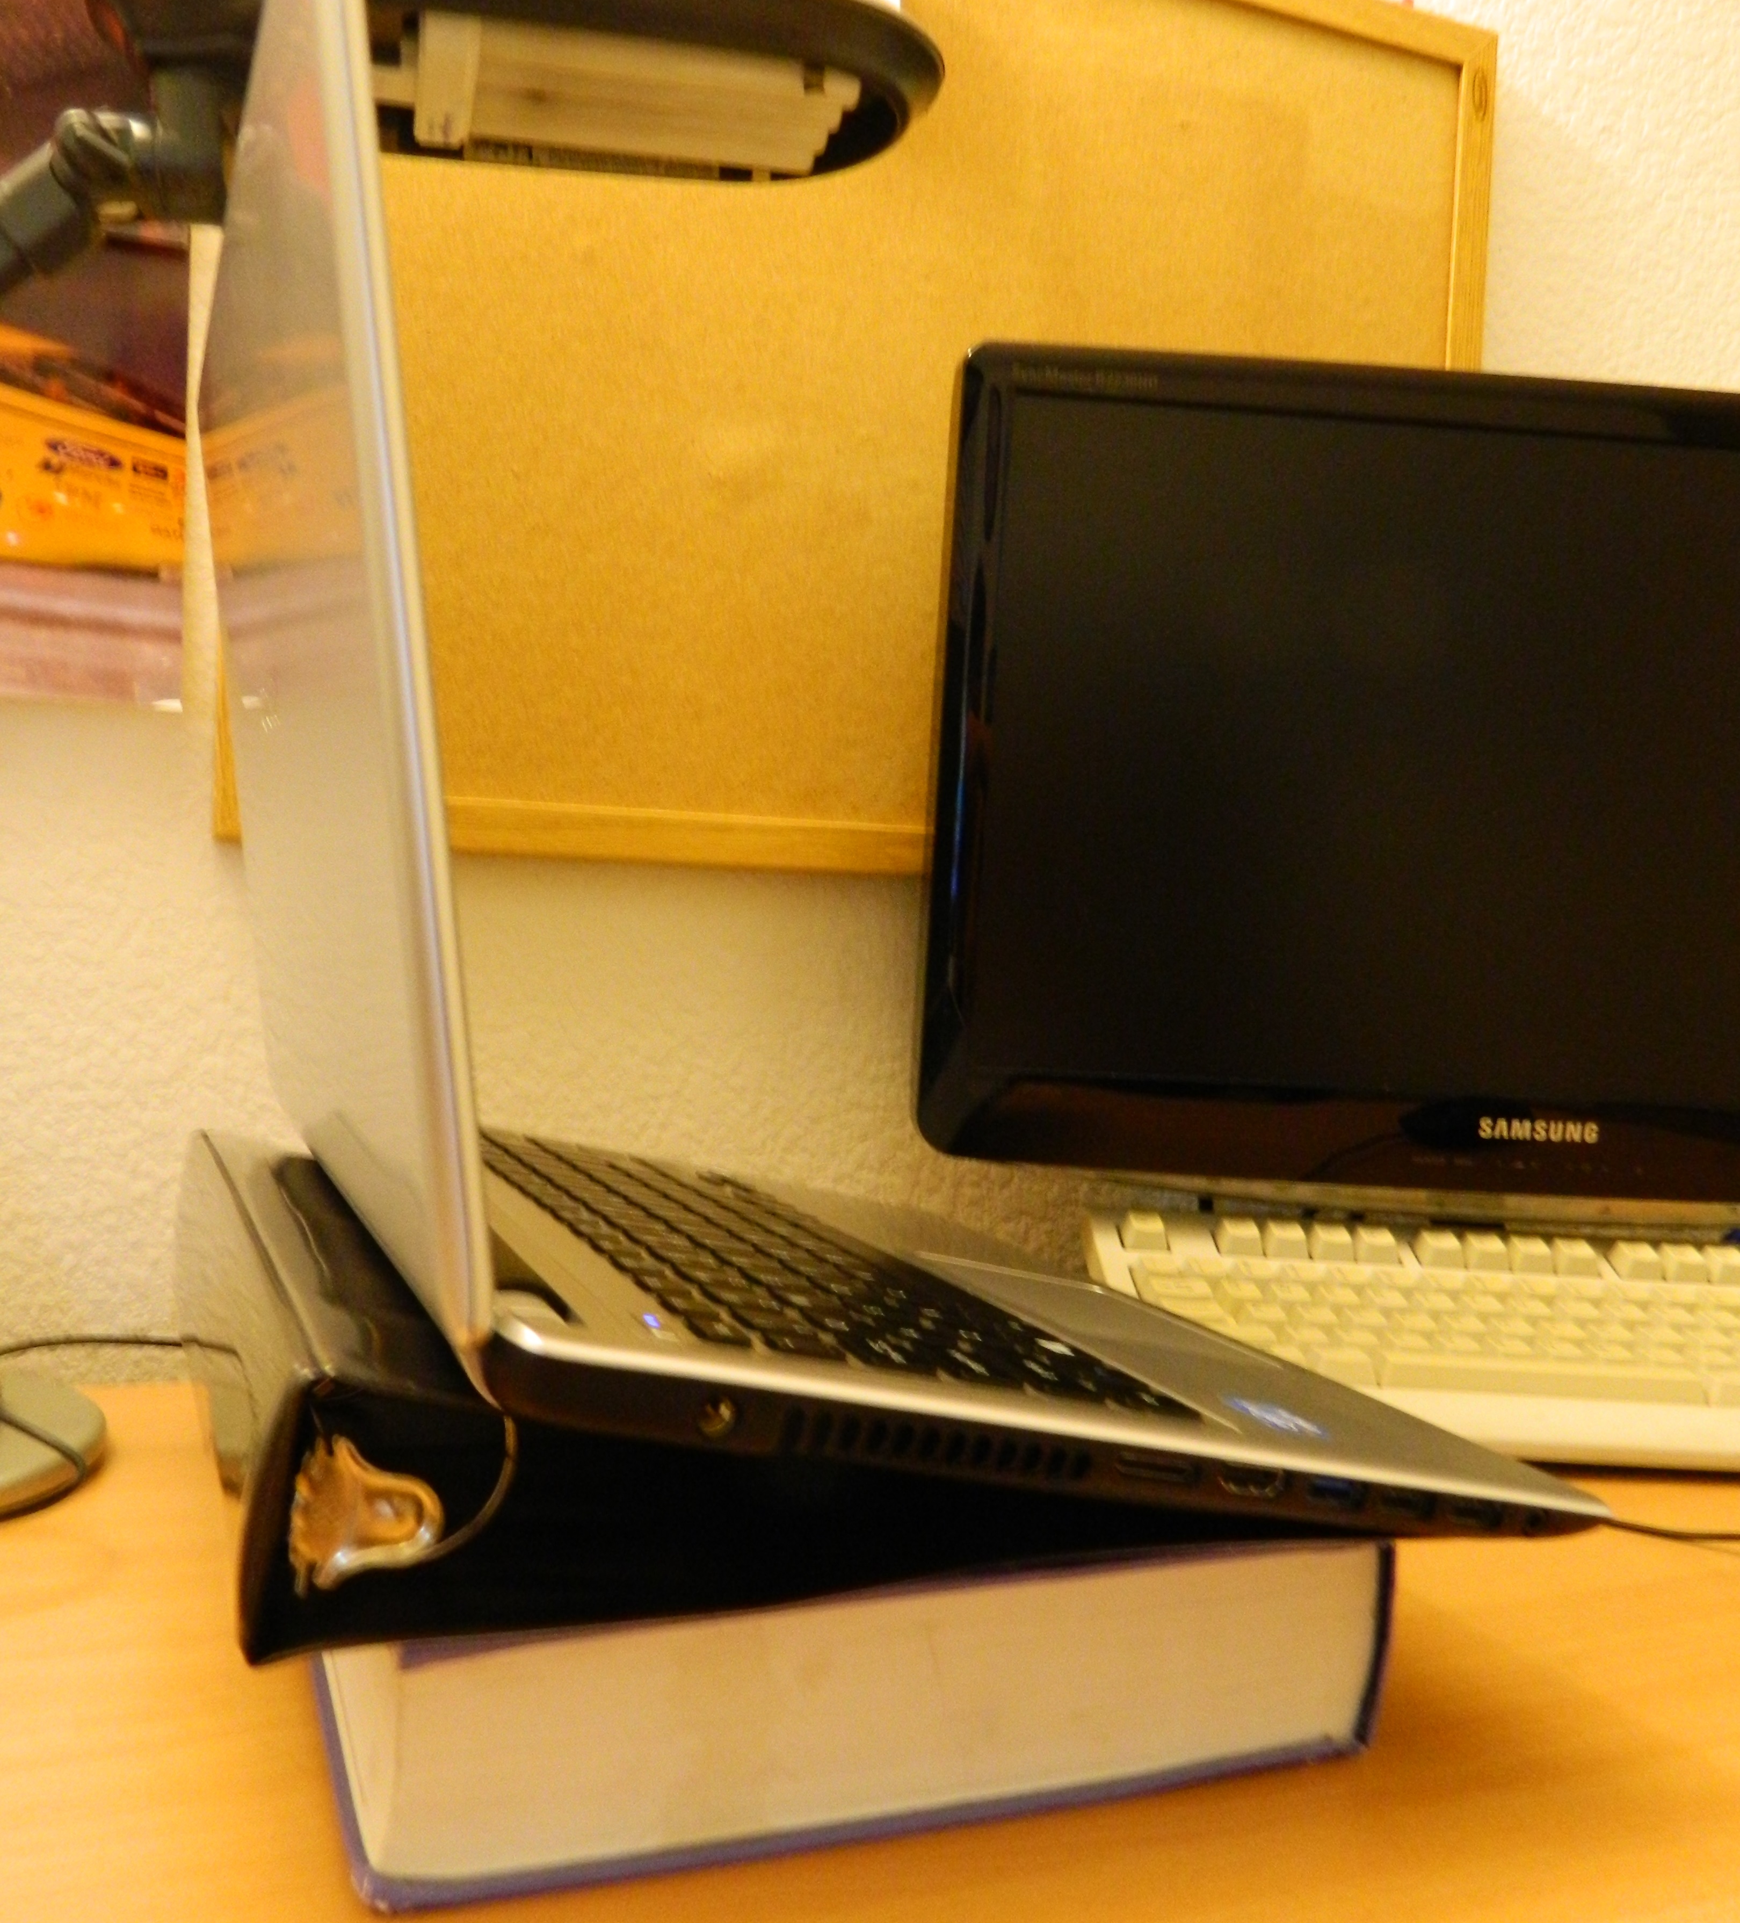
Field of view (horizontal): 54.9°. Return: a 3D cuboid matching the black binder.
[{"bbox_3d":[-0.057,0.087,0.440,0.216,0.054,0.235,2,4,-24],"label":"black binder"}]

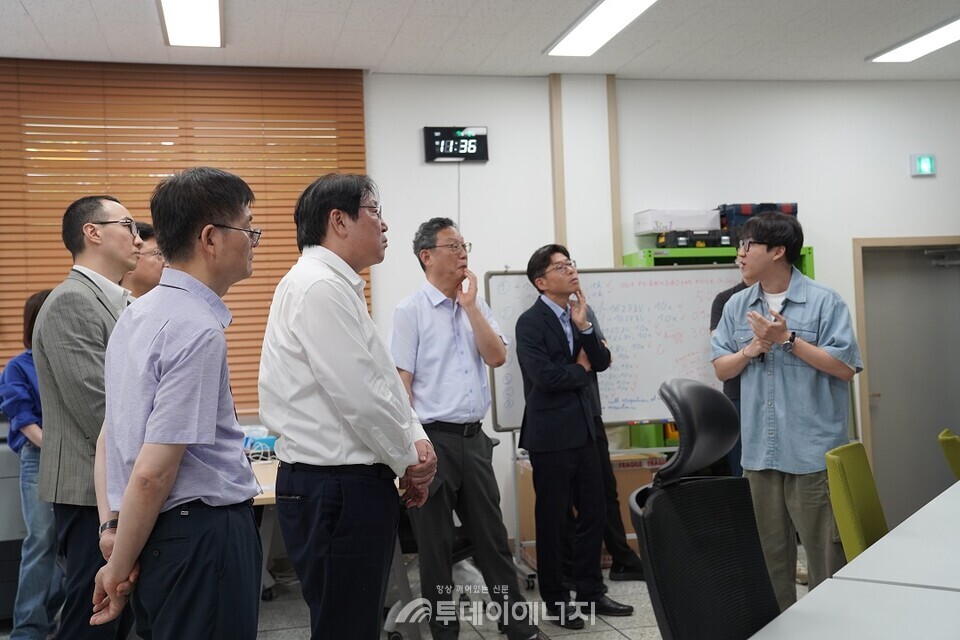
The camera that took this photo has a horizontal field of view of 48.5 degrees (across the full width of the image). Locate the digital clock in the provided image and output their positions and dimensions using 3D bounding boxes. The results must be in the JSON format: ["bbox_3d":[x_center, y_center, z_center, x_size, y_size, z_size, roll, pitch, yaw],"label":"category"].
[{"bbox_3d":[-0.144,-1.078,6.550,0.400,0.215,0.040,-2,-1,-13],"label":"digital clock"}]

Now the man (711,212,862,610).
[{"bbox_3d":[1.116,0.480,3.820,0.560,1.730,0.460,-3,-2,37],"label":"man"}]

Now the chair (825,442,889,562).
[{"bbox_3d":[1.490,0.878,3.500,0.560,0.890,0.500,-3,-2,34],"label":"chair"}]

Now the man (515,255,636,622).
[{"bbox_3d":[0.428,0.525,4.830,0.460,1.740,0.540,-3,-2,35],"label":"man"}]

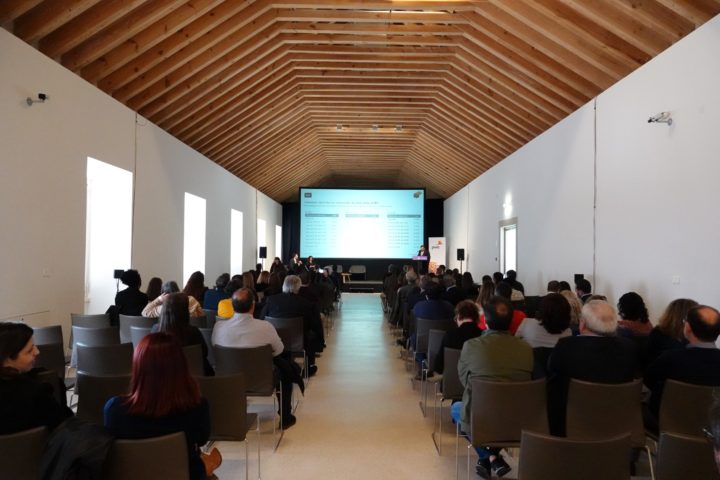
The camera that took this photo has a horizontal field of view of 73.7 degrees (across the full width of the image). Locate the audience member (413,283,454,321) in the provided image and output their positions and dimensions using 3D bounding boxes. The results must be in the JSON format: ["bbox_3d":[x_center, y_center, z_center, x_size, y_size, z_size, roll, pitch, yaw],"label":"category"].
[{"bbox_3d":[0.867,1.141,5.909,0.520,1.250,0.750,1,-2,0],"label":"audience member"}]

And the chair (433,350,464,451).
[{"bbox_3d":[0.860,1.250,3.873,0.490,0.840,0.550,1,-2,0],"label":"chair"}]

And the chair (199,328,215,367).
[{"bbox_3d":[-1.423,1.284,4.896,0.500,0.850,0.550,1,-2,0],"label":"chair"}]

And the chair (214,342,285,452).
[{"bbox_3d":[-0.899,1.233,3.934,0.490,0.840,0.540,1,-2,0],"label":"chair"}]

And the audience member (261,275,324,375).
[{"bbox_3d":[-0.792,1.093,5.893,0.600,1.310,0.780,1,-2,0],"label":"audience member"}]

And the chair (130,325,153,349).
[{"bbox_3d":[-2.017,1.278,4.915,0.500,0.850,0.550,1,-2,0],"label":"chair"}]

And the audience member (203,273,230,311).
[{"bbox_3d":[-1.923,1.108,6.572,0.480,1.270,0.780,1,-2,0],"label":"audience member"}]

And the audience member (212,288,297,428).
[{"bbox_3d":[-0.881,1.024,4.106,0.600,1.270,0.750,1,-2,0],"label":"audience member"}]

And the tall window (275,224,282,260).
[{"bbox_3d":[-4.631,0.758,27.101,0.200,3.000,1.650,1,-2,0],"label":"tall window"}]

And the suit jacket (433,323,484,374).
[{"bbox_3d":[0.874,0.928,3.833,0.540,0.560,0.410,1,-2,0],"label":"suit jacket"}]

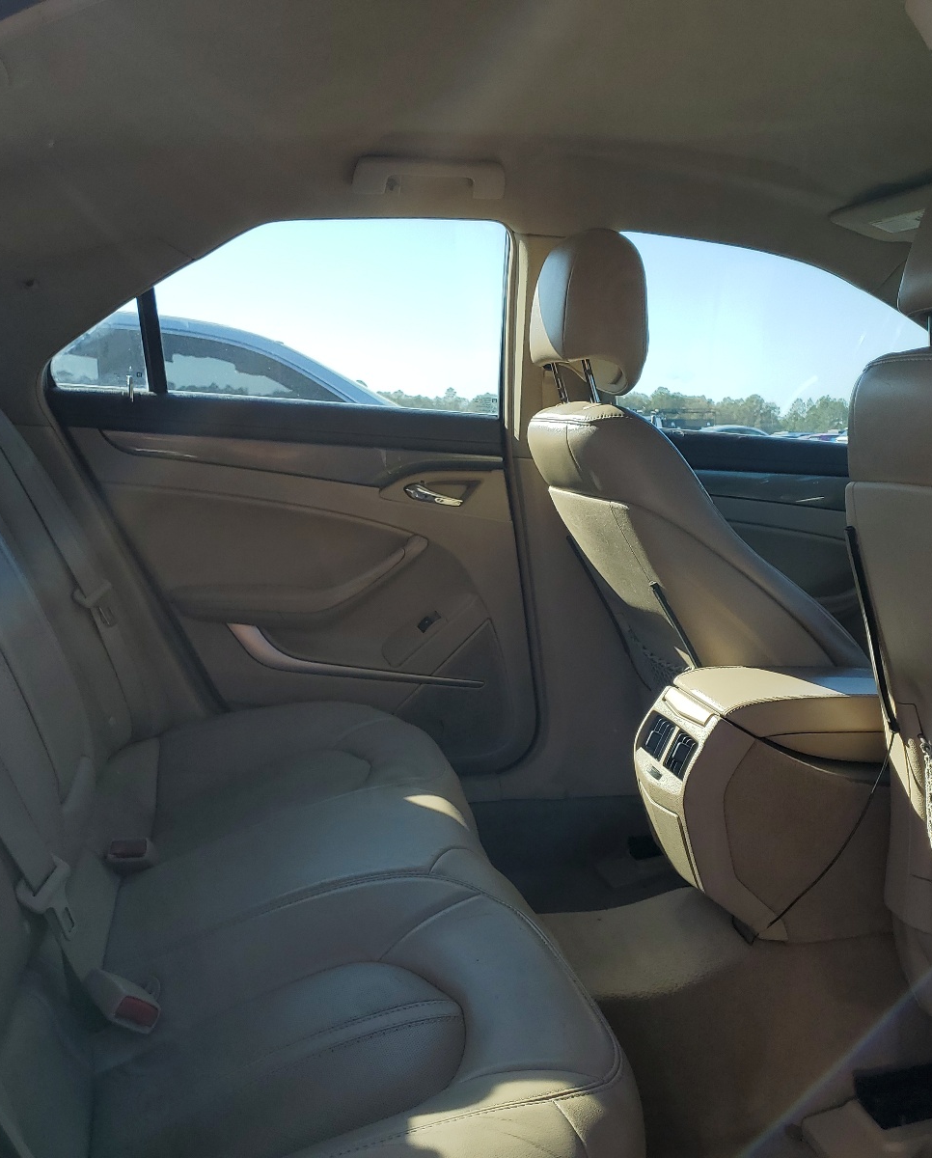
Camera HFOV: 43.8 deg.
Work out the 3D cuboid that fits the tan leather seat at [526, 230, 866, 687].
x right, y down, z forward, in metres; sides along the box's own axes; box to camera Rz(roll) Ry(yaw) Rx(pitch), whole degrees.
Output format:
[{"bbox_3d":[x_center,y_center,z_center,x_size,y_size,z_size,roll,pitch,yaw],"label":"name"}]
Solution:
[{"bbox_3d":[0.548,-0.049,1.876,0.900,0.985,0.530,-1,7,-11],"label":"tan leather seat"}]

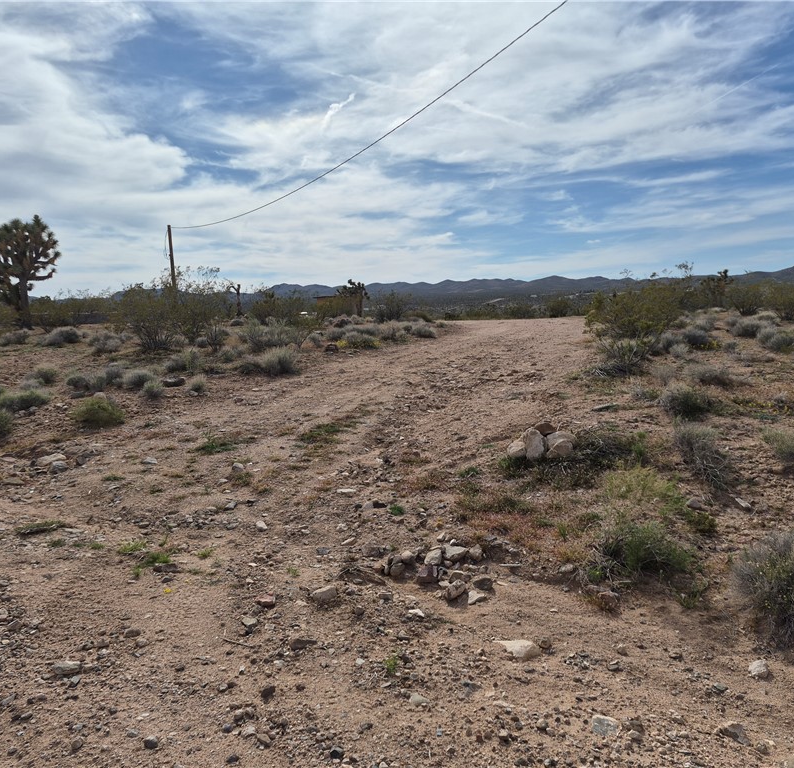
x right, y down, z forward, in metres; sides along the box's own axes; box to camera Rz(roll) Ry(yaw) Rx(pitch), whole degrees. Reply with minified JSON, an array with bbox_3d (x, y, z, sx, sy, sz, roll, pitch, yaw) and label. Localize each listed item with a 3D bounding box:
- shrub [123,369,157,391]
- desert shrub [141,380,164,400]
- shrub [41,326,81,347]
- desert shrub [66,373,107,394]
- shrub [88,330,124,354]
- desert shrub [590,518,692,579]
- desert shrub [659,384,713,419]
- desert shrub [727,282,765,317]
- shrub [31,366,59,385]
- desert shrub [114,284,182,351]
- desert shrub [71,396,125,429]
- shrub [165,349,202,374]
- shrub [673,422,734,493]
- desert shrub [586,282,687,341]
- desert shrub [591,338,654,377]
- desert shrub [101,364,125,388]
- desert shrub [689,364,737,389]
[{"bbox_3d":[-4.147,-0.073,11.000,0.532,0.327,0.505,-4,8,-21],"label":"shrub"},{"bbox_3d":[-3.665,0.097,10.200,0.320,0.274,0.320,0,7,0],"label":"desert shrub"},{"bbox_3d":[-8.238,-1.169,16.626,0.949,0.465,0.783,-4,8,-26],"label":"shrub"},{"bbox_3d":[-5.036,-0.008,11.000,0.627,0.321,0.533,0,7,0],"label":"desert shrub"},{"bbox_3d":[-7.840,-1.116,18.300,0.939,0.598,0.845,0,7,0],"label":"shrub"},{"bbox_3d":[1.358,0.877,3.736,0.545,0.277,0.450,3,8,21],"label":"desert shrub"},{"bbox_3d":[3.423,0.220,8.100,0.624,0.384,0.592,0,7,0],"label":"desert shrub"},{"bbox_3d":[13.317,-3.229,26.000,1.300,1.299,1.300,3,9,27],"label":"desert shrub"},{"bbox_3d":[-6.509,-0.157,12.600,0.519,0.317,0.477,-1,8,0],"label":"shrub"},{"bbox_3d":[-5.505,-1.444,14.916,1.365,1.464,1.259,-3,8,-20],"label":"desert shrub"},{"bbox_3d":[-3.641,0.348,8.300,0.639,0.345,0.607,0,7,0],"label":"desert shrub"},{"bbox_3d":[-4.236,-0.446,13.500,0.693,0.475,0.624,0,7,0],"label":"shrub"},{"bbox_3d":[2.330,0.543,5.155,0.415,0.462,0.383,3,8,25],"label":"shrub"},{"bbox_3d":[6.241,-1.893,17.632,2.582,1.468,2.130,3,8,19],"label":"desert shrub"},{"bbox_3d":[3.845,-0.452,11.600,1.030,0.615,0.876,2,8,18],"label":"desert shrub"},{"bbox_3d":[-4.750,-0.142,11.400,0.387,0.339,0.387,-4,9,-23],"label":"desert shrub"},{"bbox_3d":[5.117,-0.121,11.000,0.776,0.361,0.714,-1,8,0],"label":"desert shrub"}]

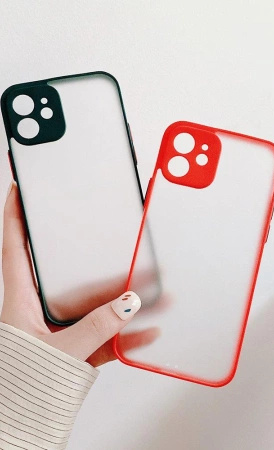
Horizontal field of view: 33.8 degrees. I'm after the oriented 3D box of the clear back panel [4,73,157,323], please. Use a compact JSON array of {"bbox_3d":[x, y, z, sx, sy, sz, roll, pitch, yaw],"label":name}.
[{"bbox_3d":[-0.035,-0.016,0.288,0.077,0.152,0.012,-12,4,-8],"label":"clear back panel"}]

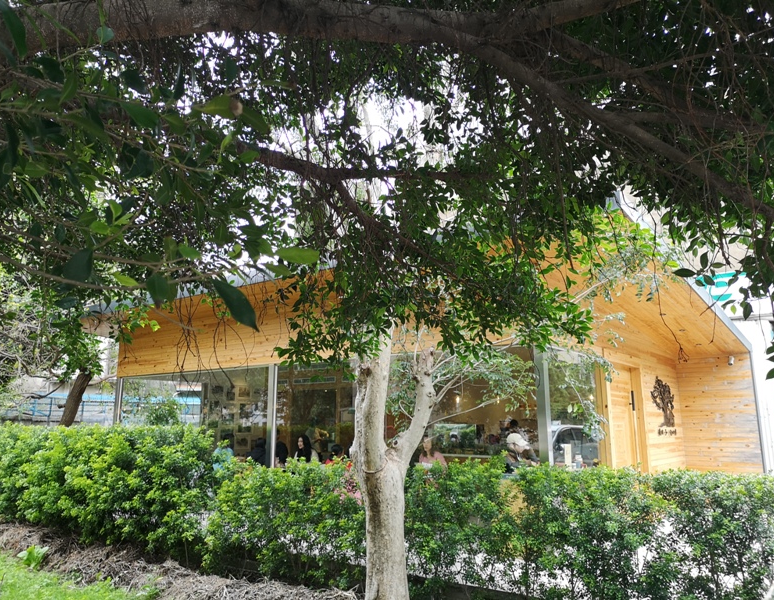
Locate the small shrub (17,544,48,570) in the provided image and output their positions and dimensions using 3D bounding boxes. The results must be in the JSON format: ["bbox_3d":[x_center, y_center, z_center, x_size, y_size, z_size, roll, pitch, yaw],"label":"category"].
[{"bbox_3d":[-3.536,2.563,6.264,0.290,0.240,0.260,0,-11,0],"label":"small shrub"}]

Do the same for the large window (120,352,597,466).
[{"bbox_3d":[-1.055,2.180,9.727,8.250,2.200,2.000,-9,-14,36],"label":"large window"}]

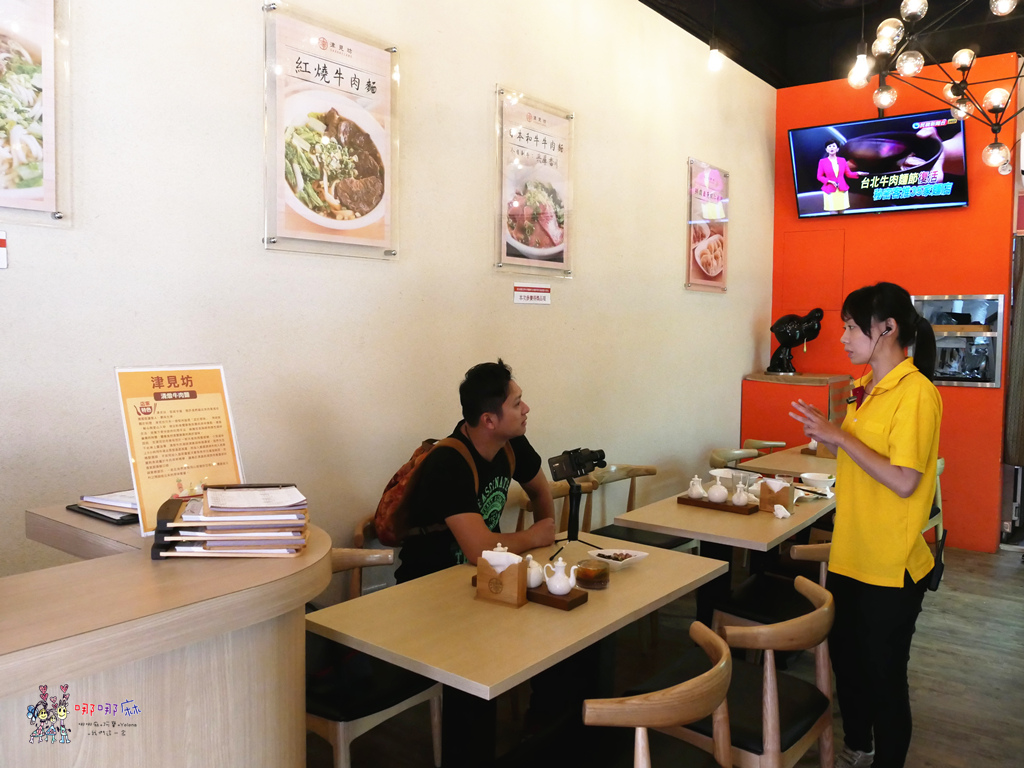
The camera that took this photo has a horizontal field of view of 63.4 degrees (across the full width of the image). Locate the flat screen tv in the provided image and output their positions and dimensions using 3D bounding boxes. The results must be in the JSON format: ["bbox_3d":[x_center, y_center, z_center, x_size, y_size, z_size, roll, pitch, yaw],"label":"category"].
[{"bbox_3d":[2.412,-1.436,5.473,1.075,0.620,0.060,4,32,39],"label":"flat screen tv"}]

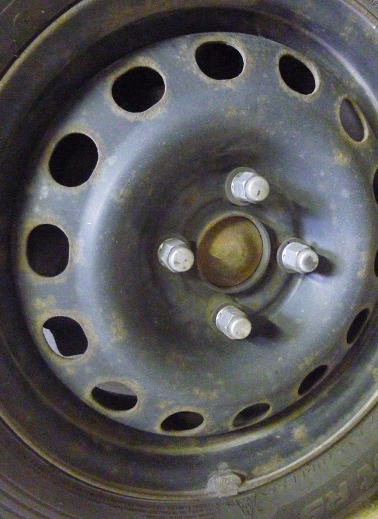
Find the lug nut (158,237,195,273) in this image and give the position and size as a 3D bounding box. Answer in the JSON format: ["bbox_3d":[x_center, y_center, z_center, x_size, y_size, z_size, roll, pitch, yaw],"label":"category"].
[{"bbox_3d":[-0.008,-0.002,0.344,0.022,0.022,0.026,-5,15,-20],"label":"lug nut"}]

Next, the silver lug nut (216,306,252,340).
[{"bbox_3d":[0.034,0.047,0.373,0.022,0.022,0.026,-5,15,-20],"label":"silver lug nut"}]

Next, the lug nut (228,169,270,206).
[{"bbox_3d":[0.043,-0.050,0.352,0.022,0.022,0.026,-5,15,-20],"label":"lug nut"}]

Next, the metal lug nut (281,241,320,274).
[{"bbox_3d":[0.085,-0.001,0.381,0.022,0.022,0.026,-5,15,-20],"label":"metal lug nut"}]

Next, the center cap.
[{"bbox_3d":[0.033,-0.005,0.376,0.056,0.056,0.013,-5,15,-20],"label":"center cap"}]

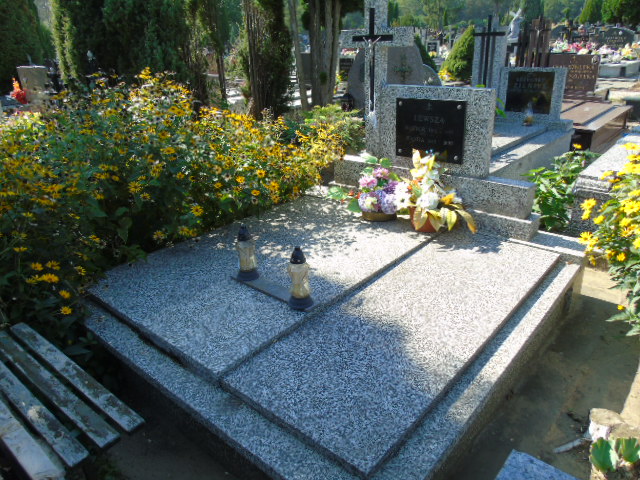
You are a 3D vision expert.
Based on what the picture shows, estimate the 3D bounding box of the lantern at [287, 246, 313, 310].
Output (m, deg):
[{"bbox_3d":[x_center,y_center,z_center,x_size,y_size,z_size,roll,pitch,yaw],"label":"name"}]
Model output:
[{"bbox_3d":[-0.086,0.154,1.897,0.101,0.266,0.101,-2,23,1],"label":"lantern"}]

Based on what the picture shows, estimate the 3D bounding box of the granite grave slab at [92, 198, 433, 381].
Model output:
[{"bbox_3d":[-0.214,0.088,2.479,1.097,0.058,1.669,17,30,38],"label":"granite grave slab"}]

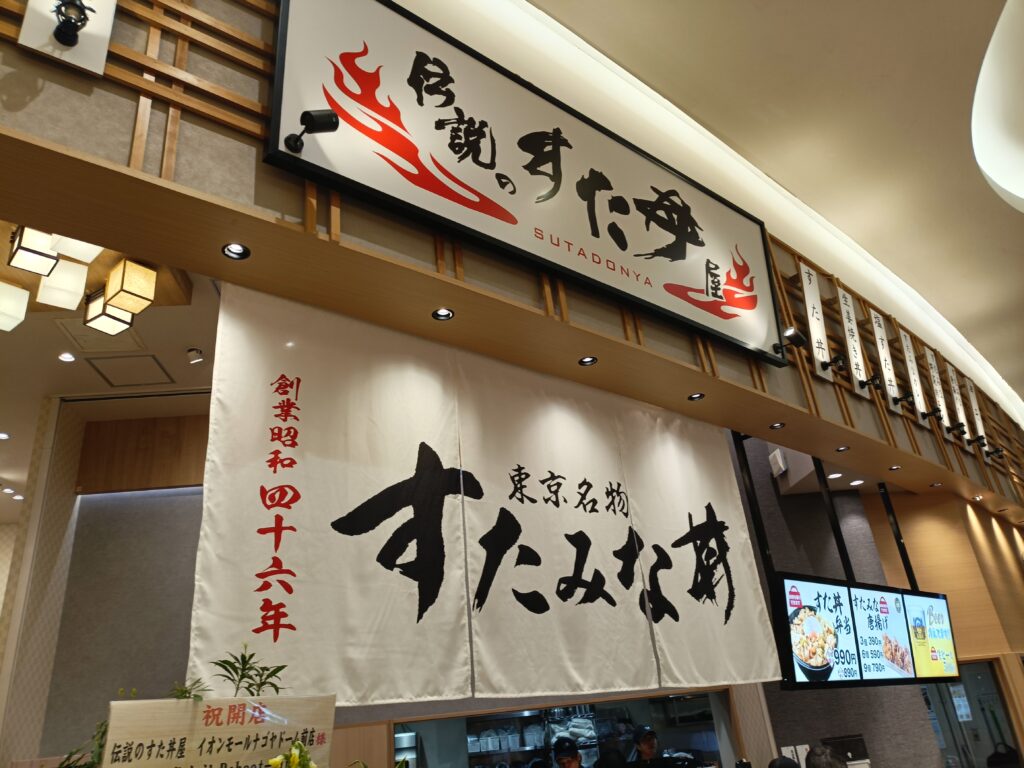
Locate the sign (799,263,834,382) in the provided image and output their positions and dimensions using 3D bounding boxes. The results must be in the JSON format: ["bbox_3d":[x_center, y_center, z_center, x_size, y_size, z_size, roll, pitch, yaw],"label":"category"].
[{"bbox_3d":[2.067,-0.421,5.041,0.229,0.835,0.030,17,-26,-40],"label":"sign"}]

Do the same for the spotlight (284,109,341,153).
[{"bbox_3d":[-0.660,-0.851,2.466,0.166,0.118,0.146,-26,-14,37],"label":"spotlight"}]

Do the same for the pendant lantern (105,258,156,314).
[{"bbox_3d":[-2.063,-0.522,4.013,0.174,0.194,0.174,-23,-30,32],"label":"pendant lantern"}]

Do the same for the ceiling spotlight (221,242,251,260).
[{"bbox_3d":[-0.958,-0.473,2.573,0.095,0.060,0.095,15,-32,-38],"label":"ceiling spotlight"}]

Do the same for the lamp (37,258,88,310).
[{"bbox_3d":[-2.323,-0.514,3.824,0.179,0.172,0.179,14,-31,-36],"label":"lamp"}]

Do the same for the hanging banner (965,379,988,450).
[{"bbox_3d":[4.636,0.378,7.363,0.229,0.835,0.030,17,-26,-41],"label":"hanging banner"}]

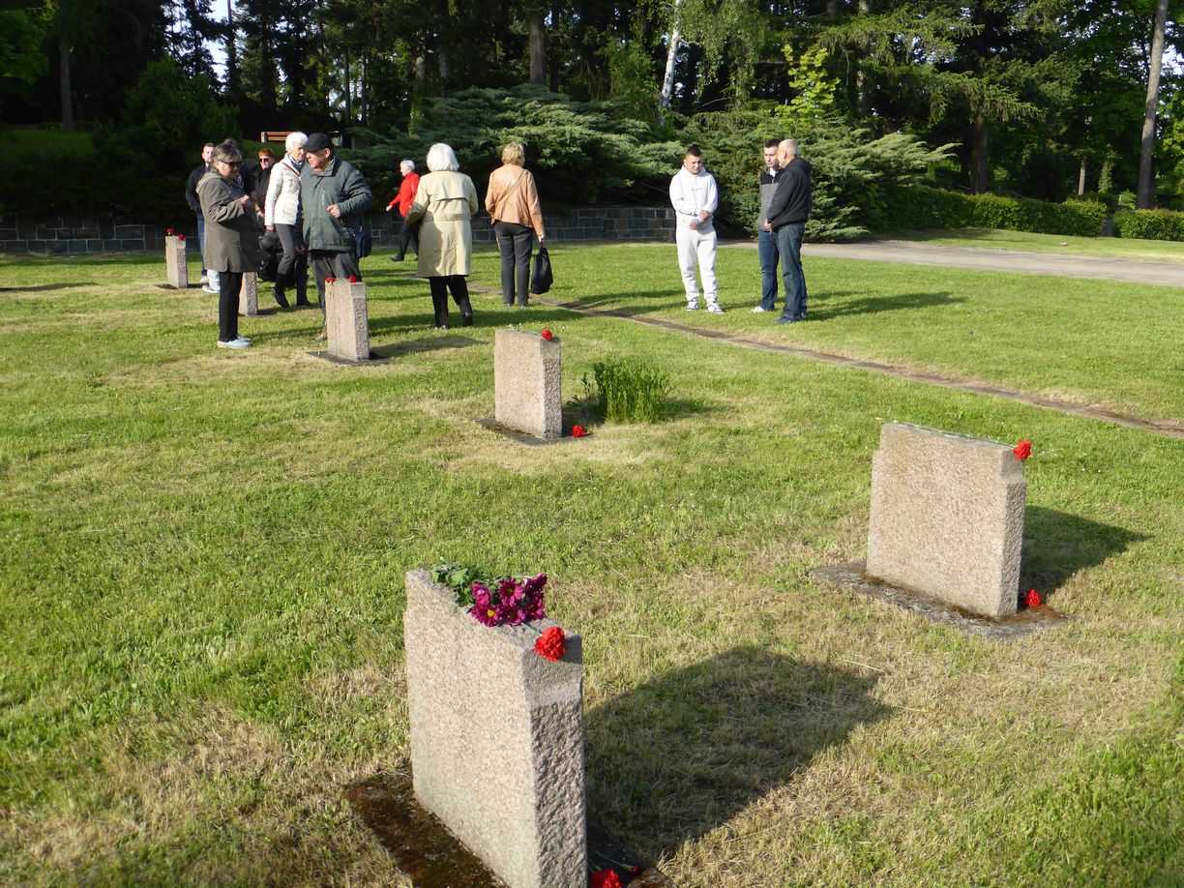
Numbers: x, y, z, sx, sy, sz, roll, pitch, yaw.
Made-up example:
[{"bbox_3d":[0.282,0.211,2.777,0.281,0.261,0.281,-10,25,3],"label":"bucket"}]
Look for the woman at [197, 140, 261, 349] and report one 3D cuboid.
[{"bbox_3d":[-2.947,-1.634,9.839,0.500,1.650,0.440,4,14,17],"label":"woman"}]

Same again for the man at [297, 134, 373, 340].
[{"bbox_3d":[-2.215,-1.801,10.393,0.600,1.740,0.430,10,16,36],"label":"man"}]

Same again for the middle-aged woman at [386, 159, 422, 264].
[{"bbox_3d":[-3.002,-3.756,19.207,0.650,1.585,0.500,-3,13,-11],"label":"middle-aged woman"}]

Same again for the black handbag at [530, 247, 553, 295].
[{"bbox_3d":[-0.524,-1.827,12.600,0.150,0.490,0.280,8,15,31],"label":"black handbag"}]

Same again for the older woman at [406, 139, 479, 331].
[{"bbox_3d":[-1.363,-1.913,11.005,0.640,1.645,0.460,1,13,3],"label":"older woman"}]

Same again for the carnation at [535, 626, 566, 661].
[{"bbox_3d":[-0.083,0.398,2.374,0.063,0.063,0.058,-9,28,-33],"label":"carnation"}]

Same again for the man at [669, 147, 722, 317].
[{"bbox_3d":[1.089,-2.236,12.485,0.540,1.700,0.360,-3,13,-11],"label":"man"}]

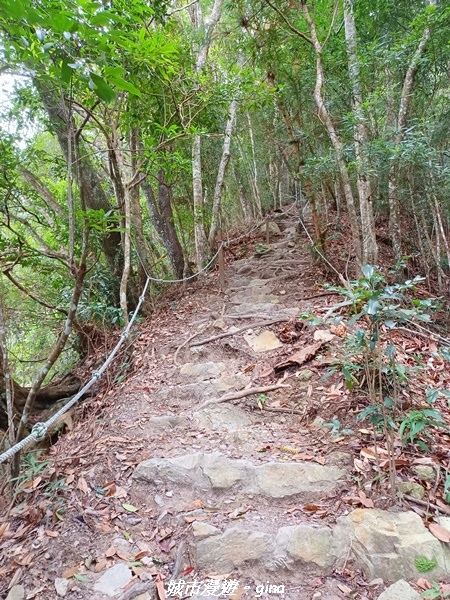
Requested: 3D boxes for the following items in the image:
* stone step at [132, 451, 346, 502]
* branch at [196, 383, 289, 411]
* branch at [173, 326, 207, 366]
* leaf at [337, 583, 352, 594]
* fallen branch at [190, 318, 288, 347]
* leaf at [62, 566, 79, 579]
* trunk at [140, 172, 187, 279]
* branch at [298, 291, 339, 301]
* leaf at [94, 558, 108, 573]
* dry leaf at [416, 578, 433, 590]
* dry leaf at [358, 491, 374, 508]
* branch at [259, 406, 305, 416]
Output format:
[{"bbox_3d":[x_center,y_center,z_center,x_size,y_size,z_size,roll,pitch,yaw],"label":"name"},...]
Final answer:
[{"bbox_3d":[0.076,0.925,2.270,1.070,0.170,0.280,0,2,5],"label":"stone step"},{"bbox_3d":[0.123,0.602,2.744,0.670,0.065,0.100,-8,19,-23],"label":"branch"},{"bbox_3d":[-0.286,0.397,3.800,0.160,0.080,0.601,6,28,20],"label":"branch"},{"bbox_3d":[0.451,1.077,1.620,0.030,0.012,0.060,-14,8,-39],"label":"leaf"},{"bbox_3d":[0.166,0.294,4.025,1.098,0.060,0.090,-12,20,-30],"label":"fallen branch"},{"bbox_3d":[-0.573,1.014,1.612,0.066,0.013,0.033,-15,23,-39],"label":"leaf"},{"bbox_3d":[-0.824,-1.046,6.000,0.380,1.550,0.320,-16,3,1],"label":"trunk"},{"bbox_3d":[1.148,-0.053,5.300,0.576,0.040,0.060,-10,19,-20],"label":"branch"},{"bbox_3d":[-0.464,1.004,1.640,0.033,0.014,0.063,12,21,32],"label":"leaf"},{"bbox_3d":[0.746,1.064,1.620,0.056,0.015,0.040,-3,17,-11],"label":"dry leaf"},{"bbox_3d":[0.603,0.849,1.845,0.042,0.018,0.088,-16,38,-21],"label":"dry leaf"},{"bbox_3d":[0.347,0.671,2.607,0.259,0.030,0.045,4,18,14],"label":"branch"}]

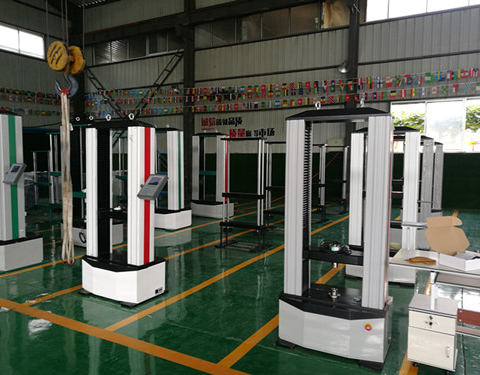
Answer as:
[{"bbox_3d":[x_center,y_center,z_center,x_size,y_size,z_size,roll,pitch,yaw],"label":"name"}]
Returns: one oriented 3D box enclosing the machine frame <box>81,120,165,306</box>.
[{"bbox_3d":[-1.397,0.260,4.649,0.895,2.033,0.604,2,4,29],"label":"machine frame"}]

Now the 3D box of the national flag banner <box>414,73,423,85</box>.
[{"bbox_3d":[5.868,-3.561,12.800,0.220,0.330,0.040,2,4,29],"label":"national flag banner"}]

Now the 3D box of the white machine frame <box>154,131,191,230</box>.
[{"bbox_3d":[-1.793,-0.211,9.483,1.020,2.378,0.754,2,4,29],"label":"white machine frame"}]

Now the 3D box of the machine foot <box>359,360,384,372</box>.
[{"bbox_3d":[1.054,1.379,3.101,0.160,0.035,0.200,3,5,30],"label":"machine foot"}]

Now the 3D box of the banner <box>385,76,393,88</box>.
[{"bbox_3d":[4.884,-3.469,12.800,0.210,0.330,0.040,2,4,29],"label":"banner"}]

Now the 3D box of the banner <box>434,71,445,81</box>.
[{"bbox_3d":[6.574,-3.643,12.800,0.280,0.280,0.040,2,4,29],"label":"banner"}]

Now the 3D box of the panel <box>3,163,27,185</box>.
[{"bbox_3d":[-3.155,-0.173,5.513,0.235,0.298,0.055,2,-30,29],"label":"panel"}]

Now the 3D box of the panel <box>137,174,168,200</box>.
[{"bbox_3d":[-0.951,-0.003,4.287,0.217,0.295,0.055,2,-38,29],"label":"panel"}]

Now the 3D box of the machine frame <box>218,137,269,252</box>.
[{"bbox_3d":[0.075,0.102,7.346,0.895,2.041,0.597,2,4,29],"label":"machine frame"}]

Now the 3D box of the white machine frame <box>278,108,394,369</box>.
[{"bbox_3d":[0.855,0.353,3.382,0.895,2.033,0.604,2,4,29],"label":"white machine frame"}]

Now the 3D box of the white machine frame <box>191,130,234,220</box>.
[{"bbox_3d":[-0.793,-0.334,11.339,1.020,2.410,0.754,2,4,29],"label":"white machine frame"}]

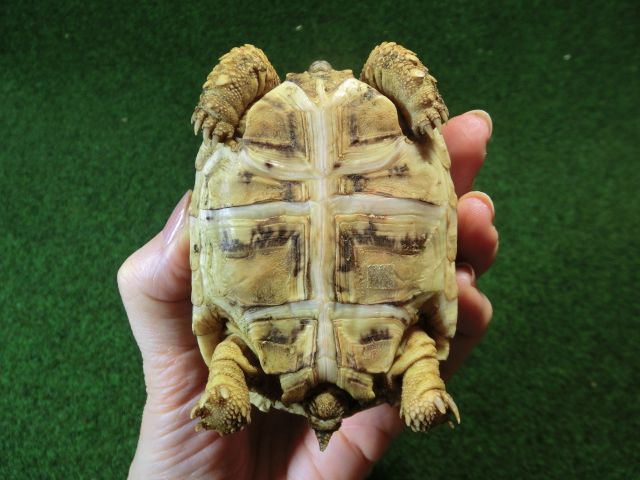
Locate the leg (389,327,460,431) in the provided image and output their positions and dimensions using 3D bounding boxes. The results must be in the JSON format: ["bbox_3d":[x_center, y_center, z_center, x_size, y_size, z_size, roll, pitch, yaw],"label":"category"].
[{"bbox_3d":[0.036,0.049,0.182,0.022,0.022,0.036,-12,90,-20],"label":"leg"}]

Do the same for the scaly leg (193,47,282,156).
[{"bbox_3d":[-0.029,-0.050,0.180,0.021,0.021,0.037,31,90,-11],"label":"scaly leg"}]

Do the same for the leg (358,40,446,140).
[{"bbox_3d":[0.030,-0.052,0.180,0.021,0.021,0.036,-31,90,11],"label":"leg"}]

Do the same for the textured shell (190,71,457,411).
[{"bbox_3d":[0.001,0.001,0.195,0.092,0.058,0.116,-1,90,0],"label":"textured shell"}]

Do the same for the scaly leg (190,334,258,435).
[{"bbox_3d":[-0.033,0.051,0.182,0.022,0.022,0.035,12,90,20],"label":"scaly leg"}]

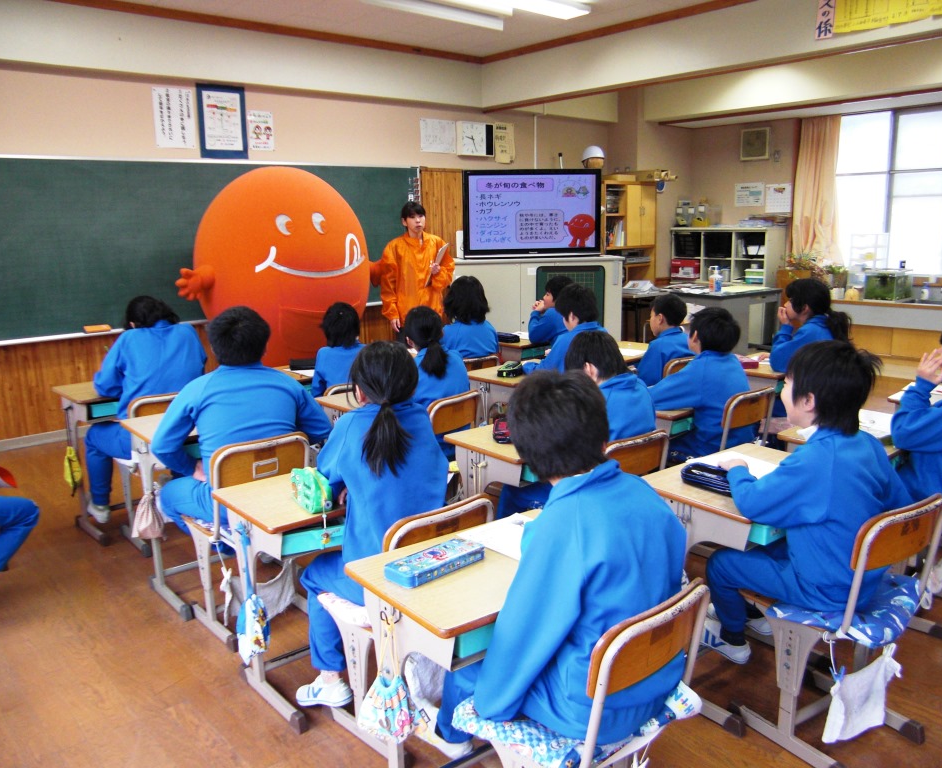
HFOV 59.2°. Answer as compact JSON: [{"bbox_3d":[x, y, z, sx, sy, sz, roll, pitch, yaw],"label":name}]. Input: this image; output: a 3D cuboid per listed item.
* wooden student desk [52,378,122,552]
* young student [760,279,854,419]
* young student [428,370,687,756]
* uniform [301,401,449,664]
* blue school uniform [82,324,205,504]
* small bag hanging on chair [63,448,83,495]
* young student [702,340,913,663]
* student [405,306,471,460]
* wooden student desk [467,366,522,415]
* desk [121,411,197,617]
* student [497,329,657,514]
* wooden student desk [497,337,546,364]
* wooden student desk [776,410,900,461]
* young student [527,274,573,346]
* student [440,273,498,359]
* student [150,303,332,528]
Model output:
[{"bbox_3d":[-1.518,0.330,3.814,0.600,0.655,0.420,-10,15,-40],"label":"wooden student desk"},{"bbox_3d":[1.748,0.058,4.070,0.430,1.120,0.570,-10,15,-38],"label":"young student"},{"bbox_3d":[0.086,0.477,1.777,0.520,1.110,0.740,-10,14,-37],"label":"young student"},{"bbox_3d":[-0.270,0.463,2.338,0.420,0.900,0.540,-11,15,-39],"label":"uniform"},{"bbox_3d":[-1.541,0.164,4.073,0.604,0.876,0.584,-10,14,-37],"label":"blue school uniform"},{"bbox_3d":[-1.788,0.382,3.724,0.057,0.217,0.145,-11,15,-40],"label":"small bag hanging on chair"},{"bbox_3d":[0.932,0.398,2.435,0.503,1.108,0.644,-12,15,-43],"label":"young student"},{"bbox_3d":[-0.213,0.198,3.596,0.420,1.120,0.580,-10,15,-38],"label":"student"},{"bbox_3d":[0.332,0.252,4.101,0.600,0.640,0.420,-9,14,-35],"label":"wooden student desk"},{"bbox_3d":[-1.005,0.484,3.357,0.600,0.690,0.400,-10,14,-37],"label":"desk"},{"bbox_3d":[0.296,0.305,2.756,0.500,1.060,0.640,-10,14,-37],"label":"student"},{"bbox_3d":[0.417,0.017,5.418,0.621,0.639,0.429,-10,14,-38],"label":"wooden student desk"},{"bbox_3d":[1.424,0.505,3.030,0.600,0.670,0.400,-10,14,-36],"label":"wooden student desk"},{"bbox_3d":[0.483,-0.164,5.267,0.642,1.050,0.393,9,15,42],"label":"young student"},{"bbox_3d":[-0.079,-0.050,4.612,0.383,1.107,0.642,-9,14,-34],"label":"student"},{"bbox_3d":[-0.845,0.269,2.922,0.560,1.100,0.620,-10,14,-37],"label":"student"}]

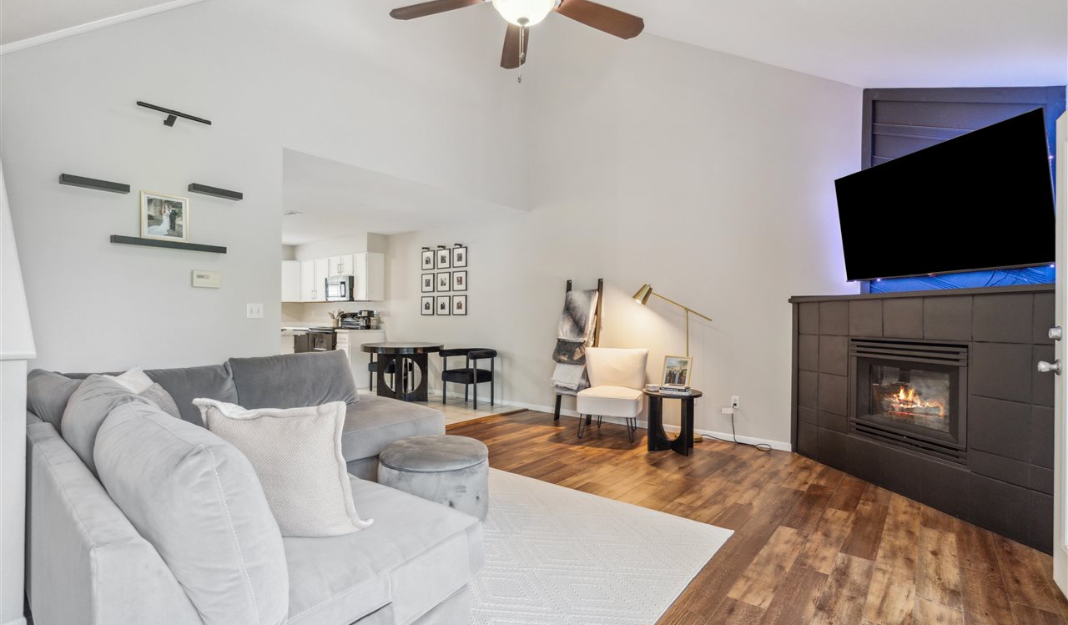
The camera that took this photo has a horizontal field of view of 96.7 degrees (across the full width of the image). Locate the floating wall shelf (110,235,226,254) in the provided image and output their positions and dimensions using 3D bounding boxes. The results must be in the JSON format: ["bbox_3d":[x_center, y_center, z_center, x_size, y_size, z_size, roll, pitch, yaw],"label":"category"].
[{"bbox_3d":[-2.316,-0.430,3.045,0.086,0.041,0.588,0,0,38],"label":"floating wall shelf"}]

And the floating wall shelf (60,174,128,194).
[{"bbox_3d":[-2.539,-0.743,2.754,0.088,0.043,0.289,0,0,38],"label":"floating wall shelf"}]

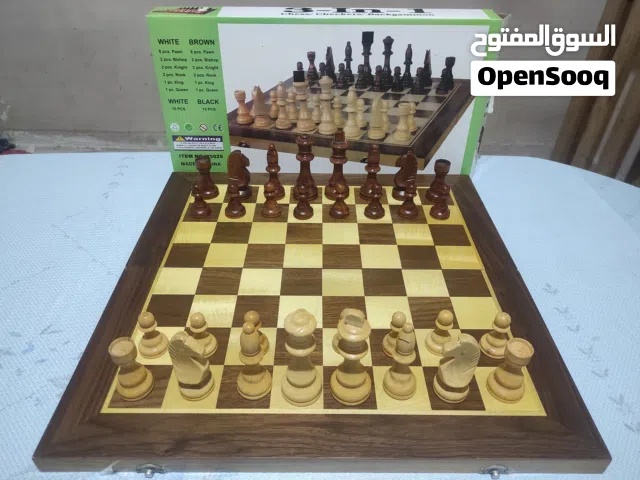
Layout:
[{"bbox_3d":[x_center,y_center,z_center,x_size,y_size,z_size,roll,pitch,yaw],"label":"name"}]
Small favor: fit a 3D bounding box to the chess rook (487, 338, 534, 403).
[{"bbox_3d":[0.176,0.118,0.422,0.035,0.055,0.035,0,38,0],"label":"chess rook"}]

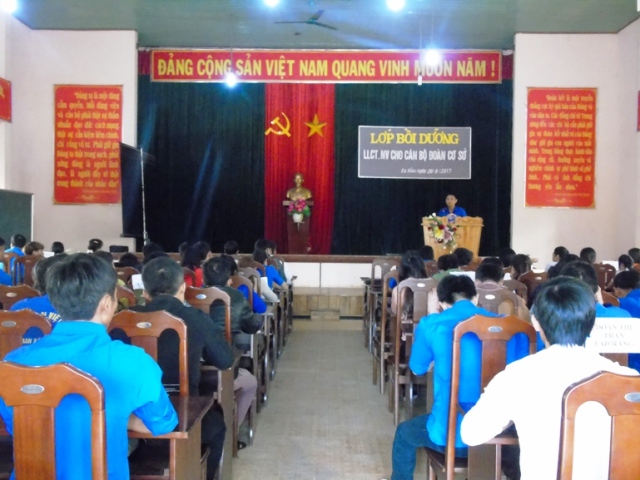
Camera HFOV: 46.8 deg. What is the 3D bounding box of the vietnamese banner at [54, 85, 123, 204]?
[{"bbox_3d":[-4.299,-1.763,13.750,1.260,2.220,0.040,1,1,1],"label":"vietnamese banner"}]

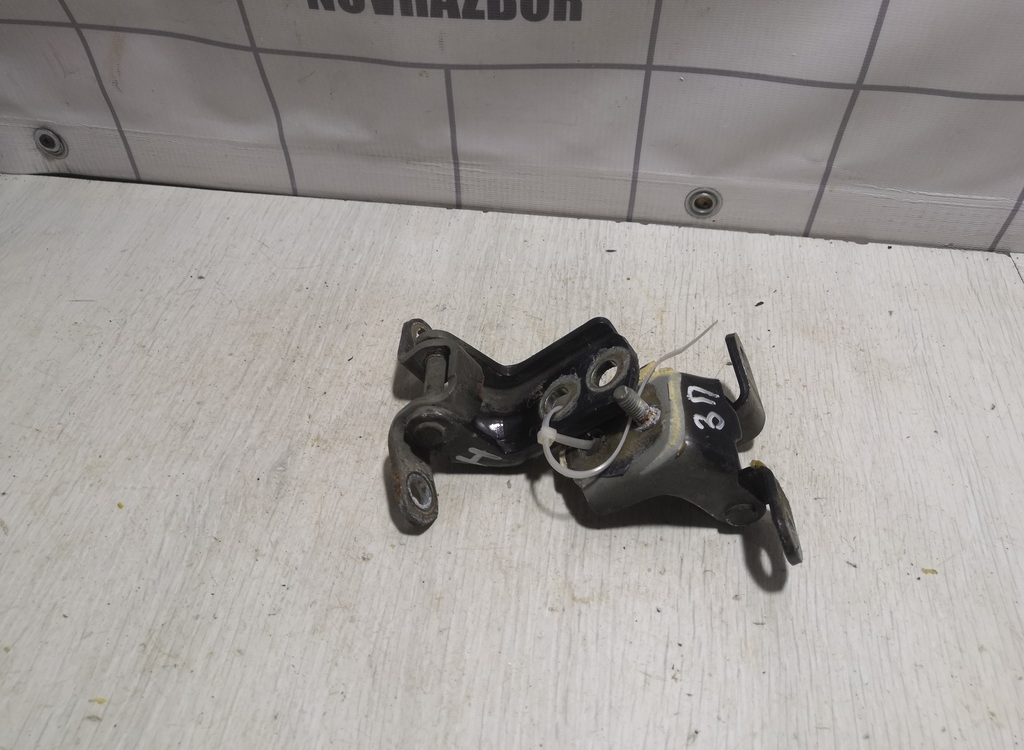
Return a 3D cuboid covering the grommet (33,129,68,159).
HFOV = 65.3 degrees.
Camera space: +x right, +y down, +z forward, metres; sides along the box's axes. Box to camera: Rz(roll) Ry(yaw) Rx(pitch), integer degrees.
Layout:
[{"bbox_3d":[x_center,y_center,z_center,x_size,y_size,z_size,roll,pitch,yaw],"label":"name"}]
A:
[{"bbox_3d":[-0.307,-0.153,0.531,0.023,0.023,0.006,6,46,5],"label":"grommet"}]

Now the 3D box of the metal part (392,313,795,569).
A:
[{"bbox_3d":[0.028,0.018,0.359,0.181,0.060,0.130,4,46,4],"label":"metal part"}]

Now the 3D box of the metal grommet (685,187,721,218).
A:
[{"bbox_3d":[0.118,-0.106,0.495,0.023,0.023,0.006,6,46,5],"label":"metal grommet"}]

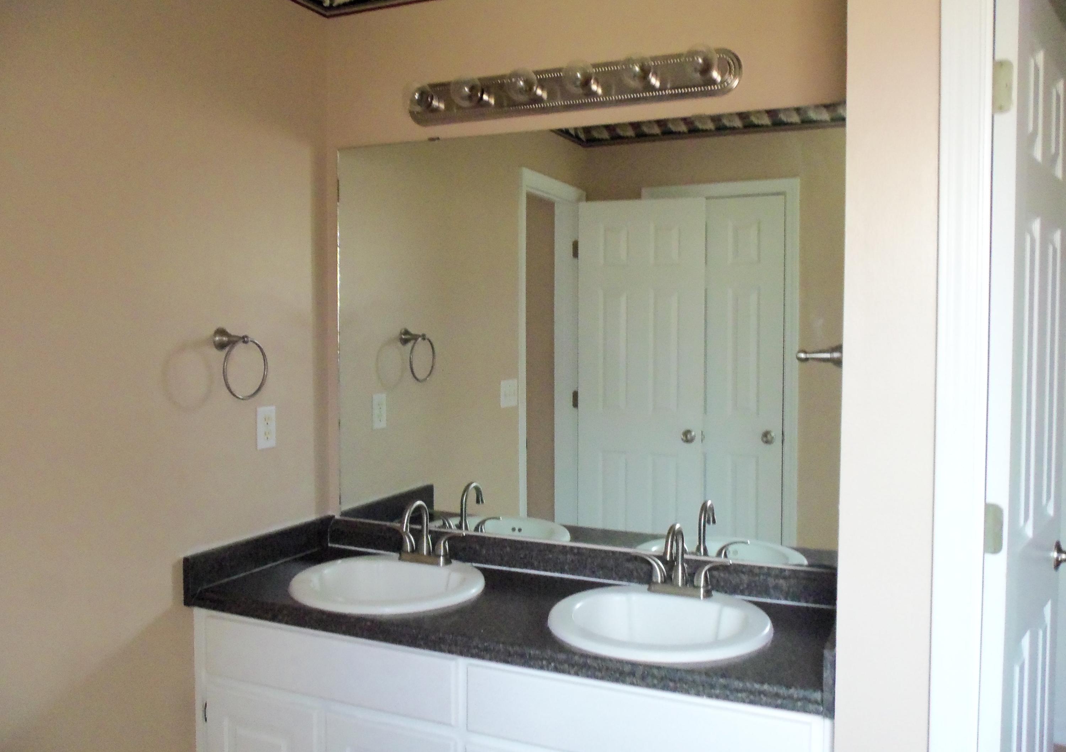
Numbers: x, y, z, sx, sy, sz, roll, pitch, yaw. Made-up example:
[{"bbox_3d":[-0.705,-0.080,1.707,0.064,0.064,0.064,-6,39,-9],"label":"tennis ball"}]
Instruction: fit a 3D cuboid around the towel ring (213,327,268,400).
[{"bbox_3d":[-0.749,-0.032,2.264,0.084,0.183,0.158,1,3,24],"label":"towel ring"}]

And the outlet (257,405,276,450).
[{"bbox_3d":[-0.722,0.140,2.423,0.008,0.115,0.071,1,3,24],"label":"outlet"}]

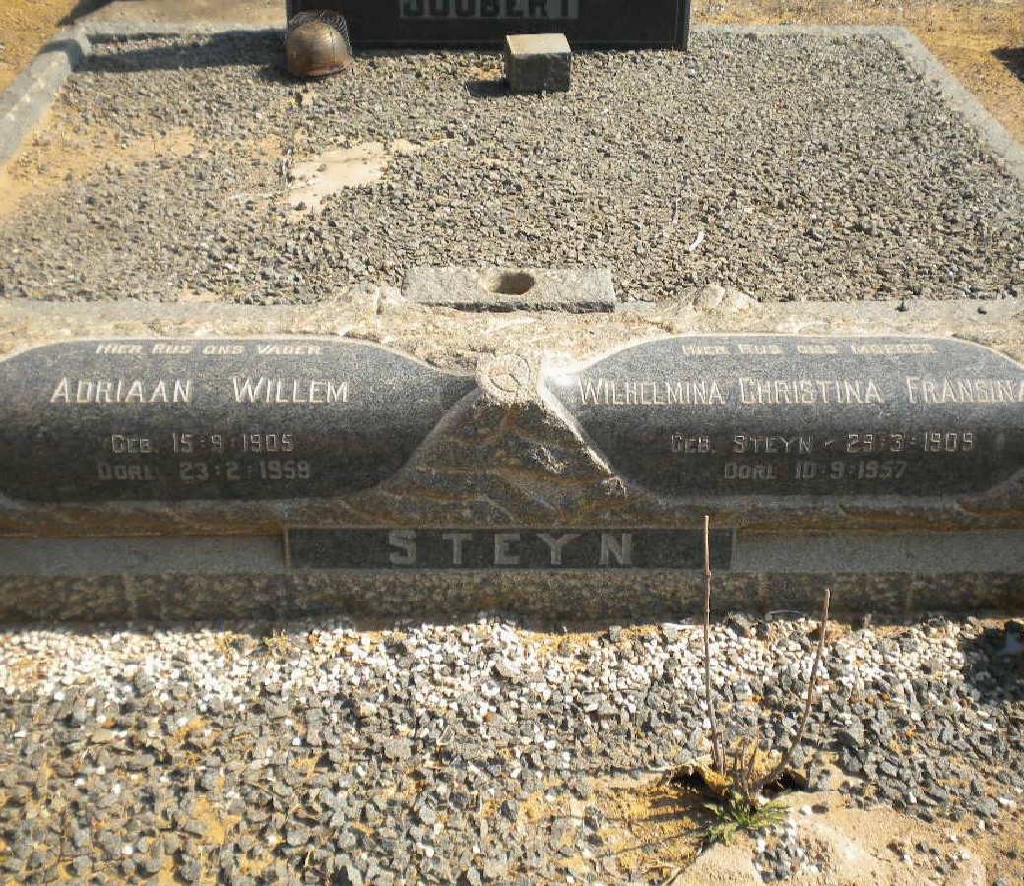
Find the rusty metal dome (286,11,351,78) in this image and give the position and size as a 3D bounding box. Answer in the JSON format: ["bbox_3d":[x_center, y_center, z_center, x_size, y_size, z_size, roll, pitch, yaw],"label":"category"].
[{"bbox_3d":[-0.595,-1.235,4.306,0.210,0.178,0.210,0,32,0],"label":"rusty metal dome"}]

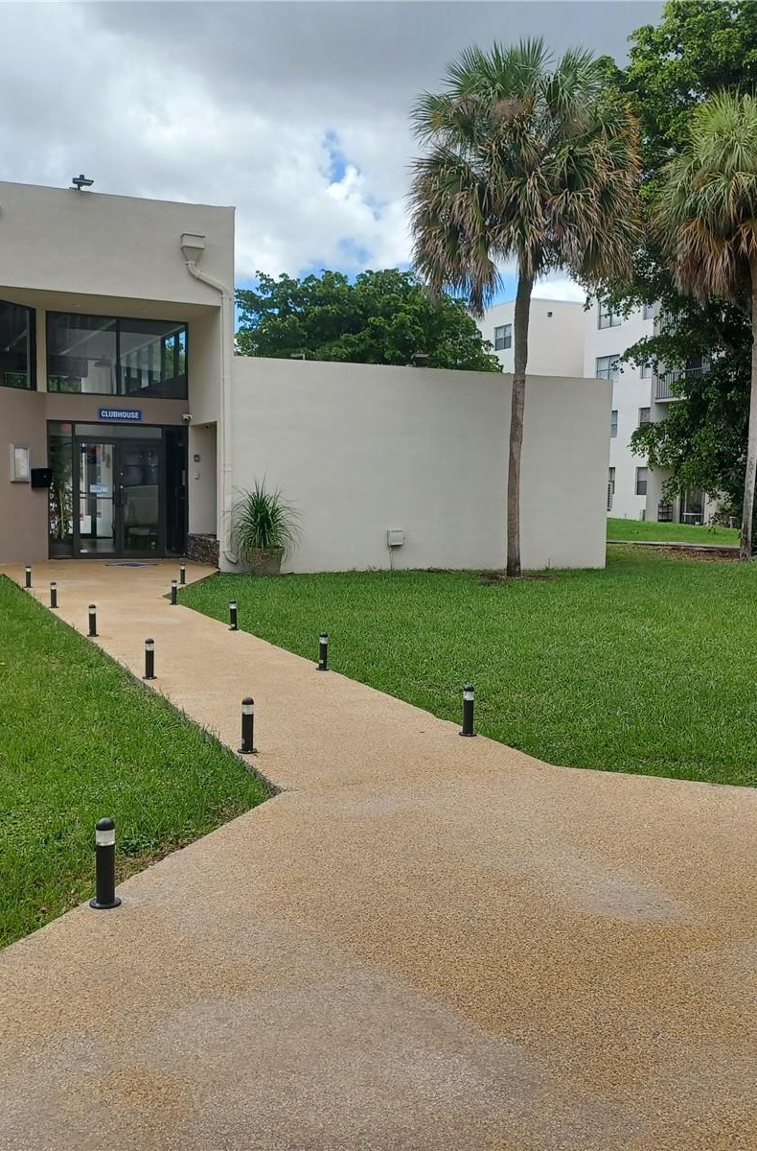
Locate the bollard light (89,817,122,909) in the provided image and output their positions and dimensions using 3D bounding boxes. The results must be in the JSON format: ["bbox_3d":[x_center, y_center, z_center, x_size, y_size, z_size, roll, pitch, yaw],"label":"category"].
[{"bbox_3d":[-0.958,1.000,3.886,0.110,0.304,0.110,1,5,0],"label":"bollard light"}]

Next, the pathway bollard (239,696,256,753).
[{"bbox_3d":[-0.717,0.818,6.096,0.106,0.298,0.106,1,5,0],"label":"pathway bollard"}]

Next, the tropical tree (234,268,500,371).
[{"bbox_3d":[-0.384,-4.727,30.308,7.283,7.223,6.997,1,5,0],"label":"tropical tree"}]

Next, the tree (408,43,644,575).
[{"bbox_3d":[2.418,-4.305,18.097,3.795,8.587,3.795,1,5,0],"label":"tree"}]

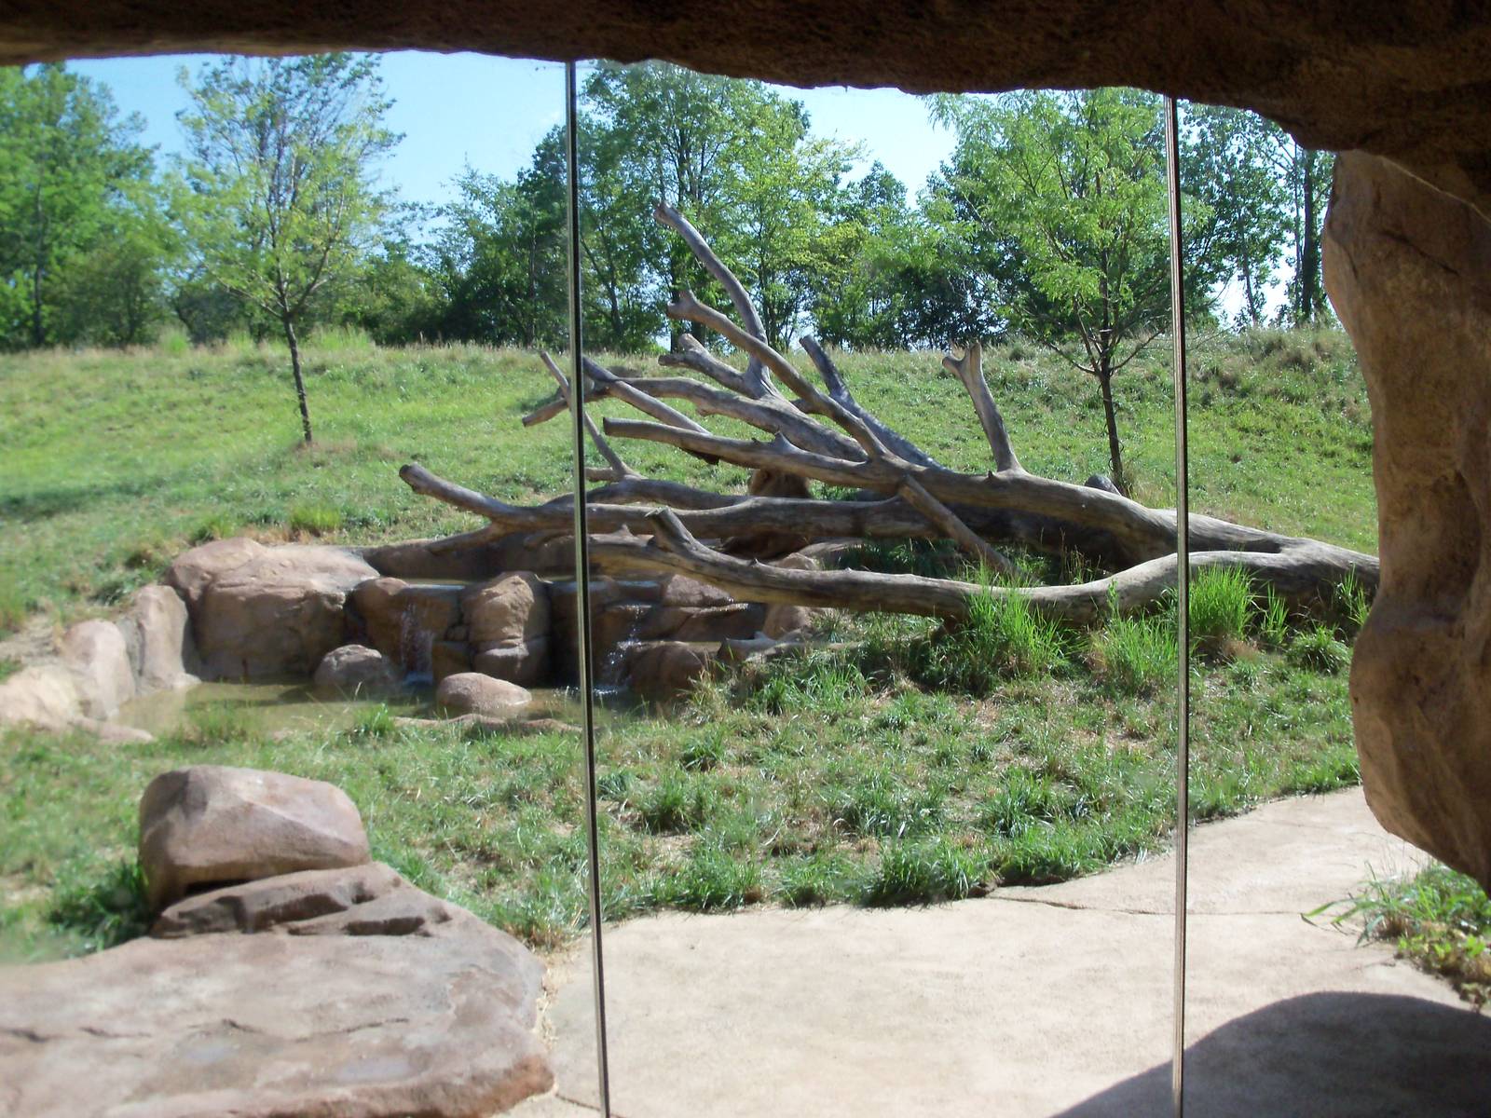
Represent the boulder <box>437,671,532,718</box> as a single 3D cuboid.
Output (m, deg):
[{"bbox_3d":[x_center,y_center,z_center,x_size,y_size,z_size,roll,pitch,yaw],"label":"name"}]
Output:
[{"bbox_3d":[-1.527,0.792,8.800,0.540,0.260,0.420,-1,5,0],"label":"boulder"}]

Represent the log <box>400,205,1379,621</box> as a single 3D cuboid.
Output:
[{"bbox_3d":[1.120,-1.021,10.700,7.100,2.750,2.900,-1,5,0],"label":"log"}]

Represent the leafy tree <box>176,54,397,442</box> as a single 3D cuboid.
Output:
[{"bbox_3d":[-6.035,-4.230,19.800,3.000,5.500,2.900,-1,5,0],"label":"leafy tree"}]

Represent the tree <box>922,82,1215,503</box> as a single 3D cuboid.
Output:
[{"bbox_3d":[3.763,-3.362,17.300,3.200,5.200,3.100,-1,5,0],"label":"tree"}]

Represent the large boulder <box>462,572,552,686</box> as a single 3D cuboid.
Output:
[{"bbox_3d":[-1.572,0.457,9.950,0.560,0.700,0.520,-1,5,0],"label":"large boulder"}]

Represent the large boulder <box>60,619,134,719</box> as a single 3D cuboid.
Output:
[{"bbox_3d":[-3.870,0.657,9.000,0.450,0.560,0.500,-1,5,0],"label":"large boulder"}]

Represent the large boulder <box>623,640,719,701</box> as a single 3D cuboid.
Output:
[{"bbox_3d":[-0.451,0.686,9.200,0.550,0.360,0.450,-1,5,0],"label":"large boulder"}]

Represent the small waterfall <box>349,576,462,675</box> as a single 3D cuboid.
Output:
[{"bbox_3d":[-2.320,0.458,10.300,0.740,0.630,0.550,-1,5,0],"label":"small waterfall"}]

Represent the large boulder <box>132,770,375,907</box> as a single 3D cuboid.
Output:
[{"bbox_3d":[-1.612,0.908,4.950,0.730,0.420,0.500,-1,5,0],"label":"large boulder"}]

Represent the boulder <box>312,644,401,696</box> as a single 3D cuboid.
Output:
[{"bbox_3d":[-2.461,0.705,9.550,0.540,0.330,0.450,-1,5,0],"label":"boulder"}]

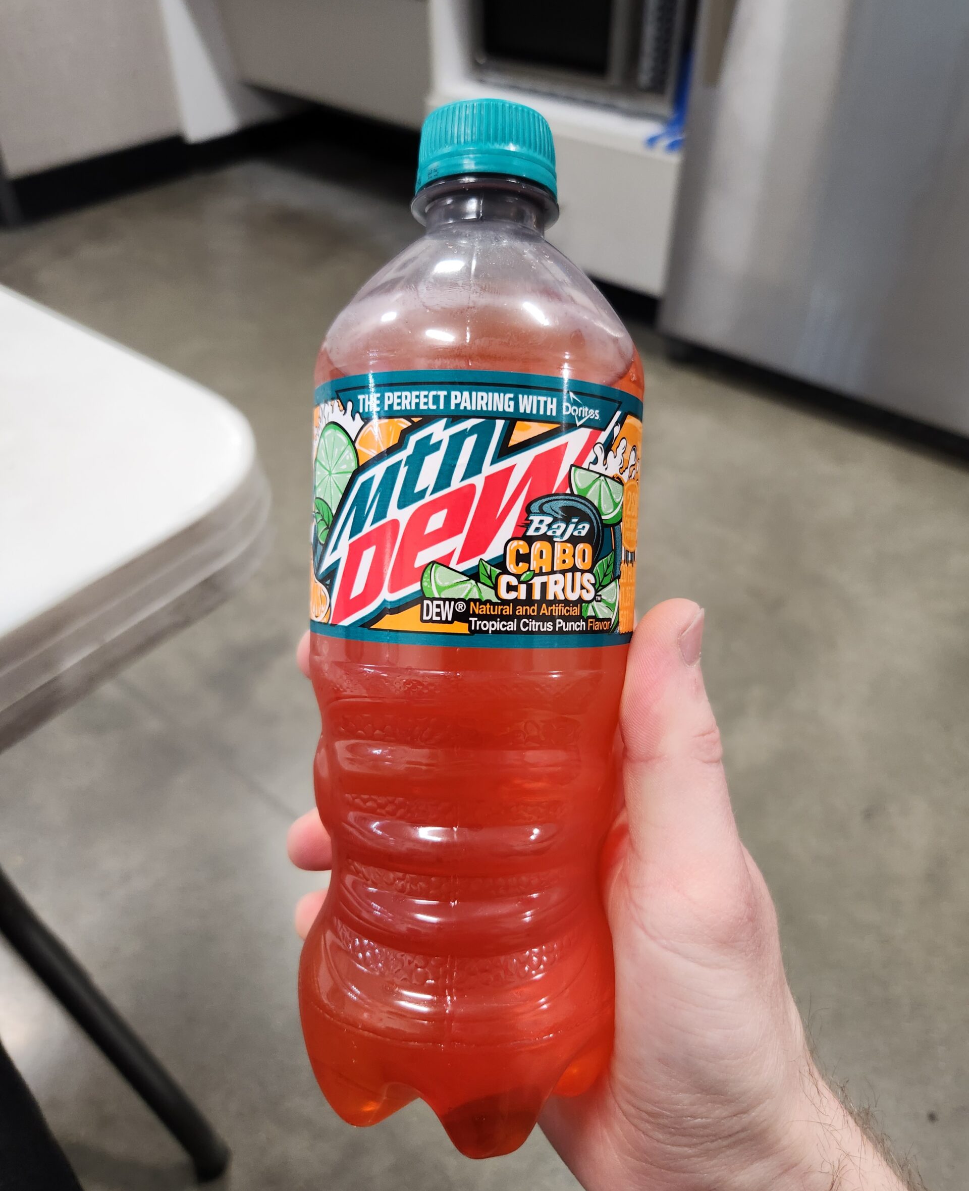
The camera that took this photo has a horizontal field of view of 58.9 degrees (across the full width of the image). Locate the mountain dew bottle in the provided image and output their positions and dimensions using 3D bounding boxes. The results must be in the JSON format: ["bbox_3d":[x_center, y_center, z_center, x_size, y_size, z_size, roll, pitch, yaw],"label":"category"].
[{"bbox_3d":[-0.003,0.007,0.194,0.072,0.219,0.072,2,3,-1],"label":"mountain dew bottle"}]

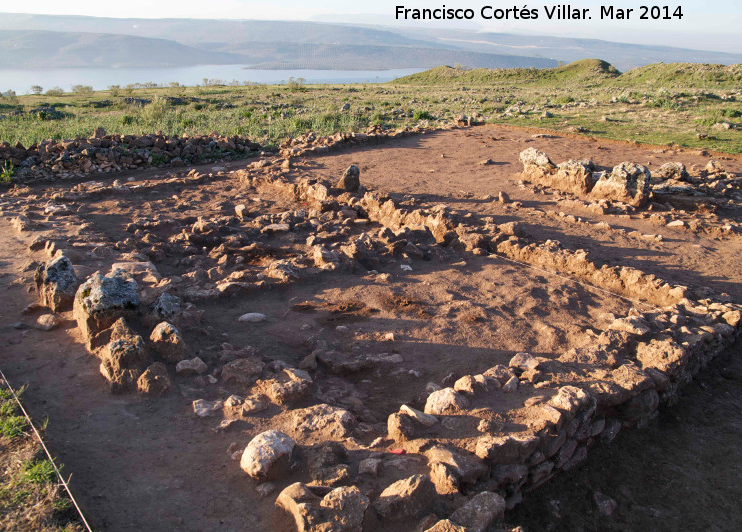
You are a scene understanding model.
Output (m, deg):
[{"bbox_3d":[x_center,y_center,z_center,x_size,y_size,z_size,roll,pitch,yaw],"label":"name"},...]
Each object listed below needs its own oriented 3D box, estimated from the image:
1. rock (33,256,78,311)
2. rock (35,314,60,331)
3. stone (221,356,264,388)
[{"bbox_3d":[-3.243,0.186,5.713,0.333,0.587,0.266,-13,25,-29],"label":"rock"},{"bbox_3d":[-3.148,0.555,5.412,0.188,0.127,0.160,-14,26,-31],"label":"rock"},{"bbox_3d":[-1.005,0.832,4.345,0.318,0.202,0.255,-6,23,-14],"label":"stone"}]

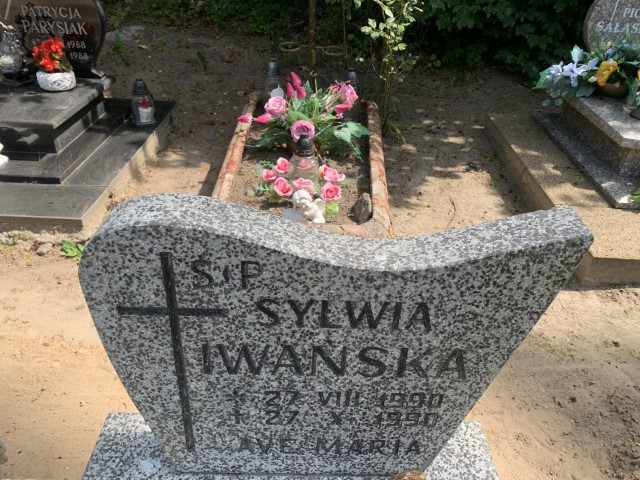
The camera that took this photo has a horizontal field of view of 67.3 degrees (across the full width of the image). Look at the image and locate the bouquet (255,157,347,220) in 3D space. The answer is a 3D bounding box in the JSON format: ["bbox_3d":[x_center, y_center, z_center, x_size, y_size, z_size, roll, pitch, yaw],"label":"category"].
[{"bbox_3d":[-0.077,-0.230,2.083,0.375,0.160,0.230,2,35,0],"label":"bouquet"}]

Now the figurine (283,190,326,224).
[{"bbox_3d":[-0.067,-0.147,2.013,0.150,0.105,0.100,17,38,21],"label":"figurine"}]

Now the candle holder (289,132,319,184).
[{"bbox_3d":[-0.070,-0.375,2.210,0.135,0.255,0.135,2,35,0],"label":"candle holder"}]

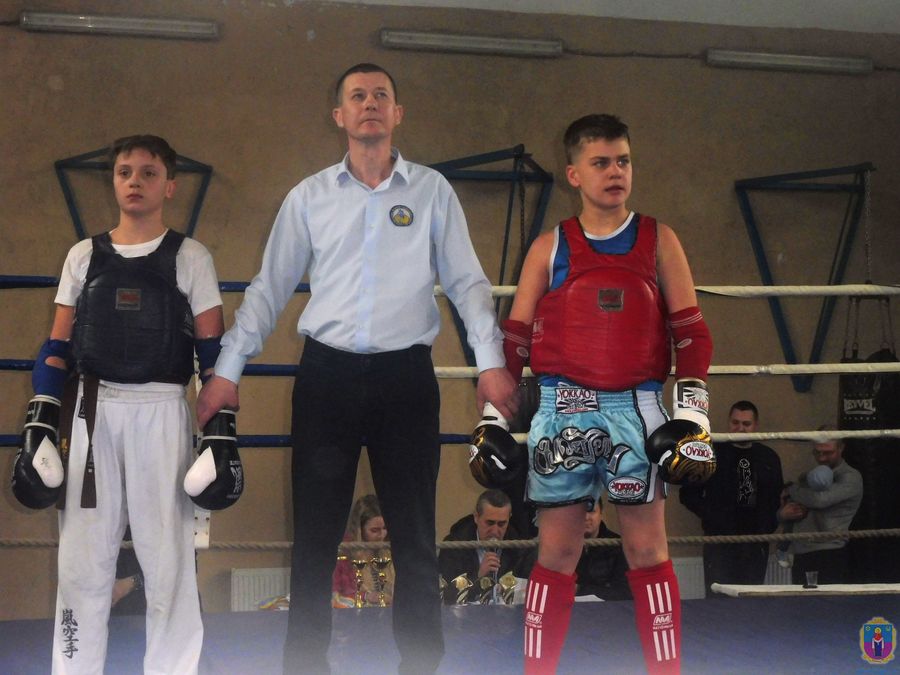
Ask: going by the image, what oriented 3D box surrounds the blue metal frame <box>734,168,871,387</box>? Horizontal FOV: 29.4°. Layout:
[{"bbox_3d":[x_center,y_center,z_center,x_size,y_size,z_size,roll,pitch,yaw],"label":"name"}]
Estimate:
[{"bbox_3d":[2.630,-0.370,11.760,0.990,1.450,1.000,1,-3,-13],"label":"blue metal frame"}]

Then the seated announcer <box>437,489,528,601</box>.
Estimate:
[{"bbox_3d":[0.200,1.360,8.347,0.560,1.250,0.720,0,-3,-9],"label":"seated announcer"}]

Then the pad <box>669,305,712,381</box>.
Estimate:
[{"bbox_3d":[0.621,0.015,4.430,0.115,0.195,0.120,0,-2,0],"label":"pad"}]

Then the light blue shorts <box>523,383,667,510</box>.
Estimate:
[{"bbox_3d":[0.382,0.273,4.420,0.360,0.335,0.260,0,-2,13],"label":"light blue shorts"}]

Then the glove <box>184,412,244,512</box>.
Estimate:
[{"bbox_3d":[-0.624,0.325,4.530,0.140,0.275,0.145,-2,-2,41],"label":"glove"}]

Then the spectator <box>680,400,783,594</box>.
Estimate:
[{"bbox_3d":[1.706,1.256,10.373,0.600,1.750,0.360,0,-2,7],"label":"spectator"}]

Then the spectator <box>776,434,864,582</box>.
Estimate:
[{"bbox_3d":[2.228,1.292,10.252,0.520,1.560,0.480,-2,-3,37],"label":"spectator"}]

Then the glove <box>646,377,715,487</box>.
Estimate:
[{"bbox_3d":[0.594,0.241,4.400,0.150,0.275,0.145,1,-2,-30],"label":"glove"}]

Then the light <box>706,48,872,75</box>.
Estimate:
[{"bbox_3d":[2.404,-1.947,12.150,1.270,0.120,0.110,0,-2,-13],"label":"light"}]

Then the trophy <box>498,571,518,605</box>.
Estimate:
[{"bbox_3d":[0.269,1.153,7.900,0.090,0.165,0.060,0,-3,-6],"label":"trophy"}]

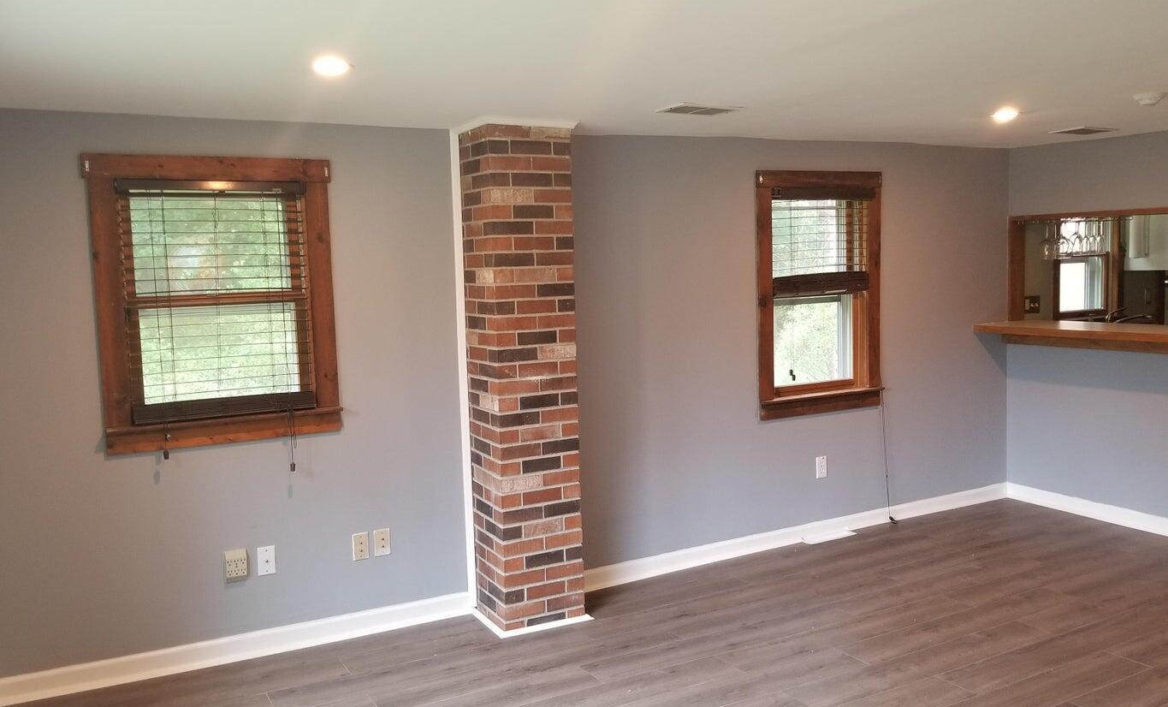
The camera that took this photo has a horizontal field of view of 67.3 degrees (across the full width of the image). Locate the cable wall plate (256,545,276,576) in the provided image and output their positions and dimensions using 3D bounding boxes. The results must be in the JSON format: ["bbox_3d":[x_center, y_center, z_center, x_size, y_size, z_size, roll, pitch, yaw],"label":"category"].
[{"bbox_3d":[-1.324,0.865,3.663,0.070,0.115,0.008,-4,6,-27],"label":"cable wall plate"}]

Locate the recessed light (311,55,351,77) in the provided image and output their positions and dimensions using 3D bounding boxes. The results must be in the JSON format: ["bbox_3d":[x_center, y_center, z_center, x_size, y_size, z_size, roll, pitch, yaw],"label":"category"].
[{"bbox_3d":[-0.776,-0.886,2.693,0.130,0.030,0.130,-4,6,-27],"label":"recessed light"}]

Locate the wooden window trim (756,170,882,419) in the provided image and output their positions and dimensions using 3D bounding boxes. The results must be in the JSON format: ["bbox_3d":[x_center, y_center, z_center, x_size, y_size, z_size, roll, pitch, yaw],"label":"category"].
[{"bbox_3d":[1.317,-0.341,4.973,0.910,1.345,0.120,-4,6,-27],"label":"wooden window trim"}]

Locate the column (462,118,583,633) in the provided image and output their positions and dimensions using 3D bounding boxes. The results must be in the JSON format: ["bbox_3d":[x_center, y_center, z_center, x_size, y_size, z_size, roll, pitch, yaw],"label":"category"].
[{"bbox_3d":[-0.278,0.108,3.953,0.392,2.173,0.351,-4,6,-27],"label":"column"}]

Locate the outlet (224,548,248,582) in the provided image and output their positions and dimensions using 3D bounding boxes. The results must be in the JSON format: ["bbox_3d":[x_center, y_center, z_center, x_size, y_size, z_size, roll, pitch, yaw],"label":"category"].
[{"bbox_3d":[-1.424,0.869,3.598,0.078,0.124,0.032,-4,6,-27],"label":"outlet"}]

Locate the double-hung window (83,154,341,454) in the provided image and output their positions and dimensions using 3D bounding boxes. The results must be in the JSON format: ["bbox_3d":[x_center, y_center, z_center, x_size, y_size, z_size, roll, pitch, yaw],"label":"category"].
[{"bbox_3d":[-1.450,-0.208,3.516,0.900,1.130,0.060,-4,6,-27],"label":"double-hung window"}]

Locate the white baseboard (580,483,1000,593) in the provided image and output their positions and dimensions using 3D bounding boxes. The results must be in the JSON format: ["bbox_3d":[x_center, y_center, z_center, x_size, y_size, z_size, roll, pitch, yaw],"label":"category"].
[{"bbox_3d":[1.323,1.022,5.036,3.319,0.108,0.016,-4,6,-27],"label":"white baseboard"}]

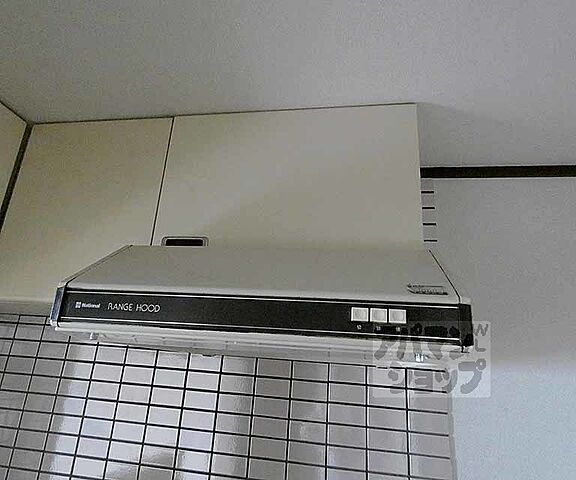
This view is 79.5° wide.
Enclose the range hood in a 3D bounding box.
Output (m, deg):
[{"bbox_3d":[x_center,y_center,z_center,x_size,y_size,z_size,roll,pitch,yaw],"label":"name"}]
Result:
[{"bbox_3d":[-0.022,0.148,0.742,0.602,0.220,0.520,1,-16,10],"label":"range hood"}]

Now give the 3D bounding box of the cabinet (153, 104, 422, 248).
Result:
[{"bbox_3d":[0.012,-0.097,0.936,0.600,0.366,0.299,1,-16,9],"label":"cabinet"}]

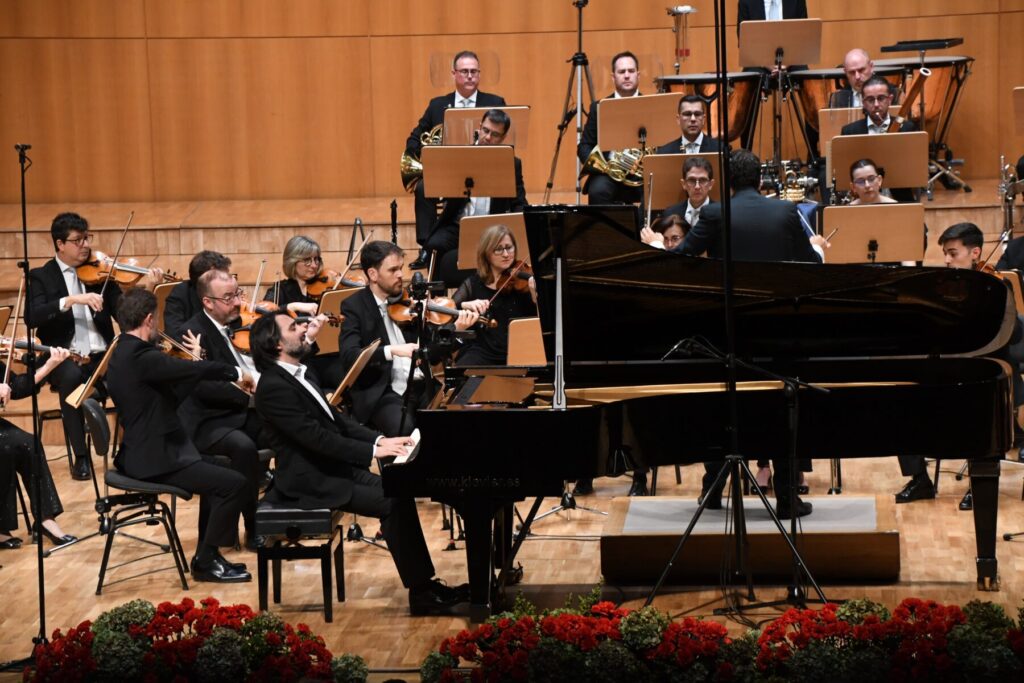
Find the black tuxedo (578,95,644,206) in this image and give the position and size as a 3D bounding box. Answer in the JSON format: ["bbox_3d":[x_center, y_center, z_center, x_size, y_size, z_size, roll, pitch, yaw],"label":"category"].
[{"bbox_3d":[0.700,-1.028,26.900,0.600,1.000,0.720,-3,8,-6],"label":"black tuxedo"}]

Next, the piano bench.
[{"bbox_3d":[-0.924,0.949,18.620,0.340,0.480,0.520,-1,8,5],"label":"piano bench"}]

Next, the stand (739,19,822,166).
[{"bbox_3d":[1.776,-1.470,28.200,0.540,1.280,0.480,-1,8,4],"label":"stand"}]

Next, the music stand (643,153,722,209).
[{"bbox_3d":[1.018,-0.546,24.600,0.550,1.080,0.520,-2,7,-5],"label":"music stand"}]

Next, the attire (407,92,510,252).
[{"bbox_3d":[-0.358,-1.079,27.300,0.620,1.000,0.720,-3,8,-5],"label":"attire"}]

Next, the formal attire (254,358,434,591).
[{"bbox_3d":[-0.750,0.595,19.100,0.800,0.990,0.550,-1,7,4],"label":"formal attire"}]

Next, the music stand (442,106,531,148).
[{"bbox_3d":[-0.152,-0.882,26.600,0.530,1.130,0.480,-2,8,0],"label":"music stand"}]

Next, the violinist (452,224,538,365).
[{"bbox_3d":[-0.090,0.081,21.500,0.550,1.300,0.720,-6,9,-25],"label":"violinist"}]

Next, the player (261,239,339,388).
[{"bbox_3d":[-1.119,0.099,22.900,0.620,1.310,0.780,-8,9,-41],"label":"player"}]

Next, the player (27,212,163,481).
[{"bbox_3d":[-2.291,0.031,23.300,0.700,1.420,0.800,-7,9,-36],"label":"player"}]

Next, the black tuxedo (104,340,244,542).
[{"bbox_3d":[-1.571,0.465,20.100,0.720,1.000,0.580,-4,7,-21],"label":"black tuxedo"}]

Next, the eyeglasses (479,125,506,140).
[{"bbox_3d":[-0.115,-1.237,25.250,0.140,0.048,0.140,24,17,7],"label":"eyeglasses"}]

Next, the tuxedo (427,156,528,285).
[{"bbox_3d":[-0.209,-0.714,25.800,0.580,0.880,0.660,0,7,14],"label":"tuxedo"}]

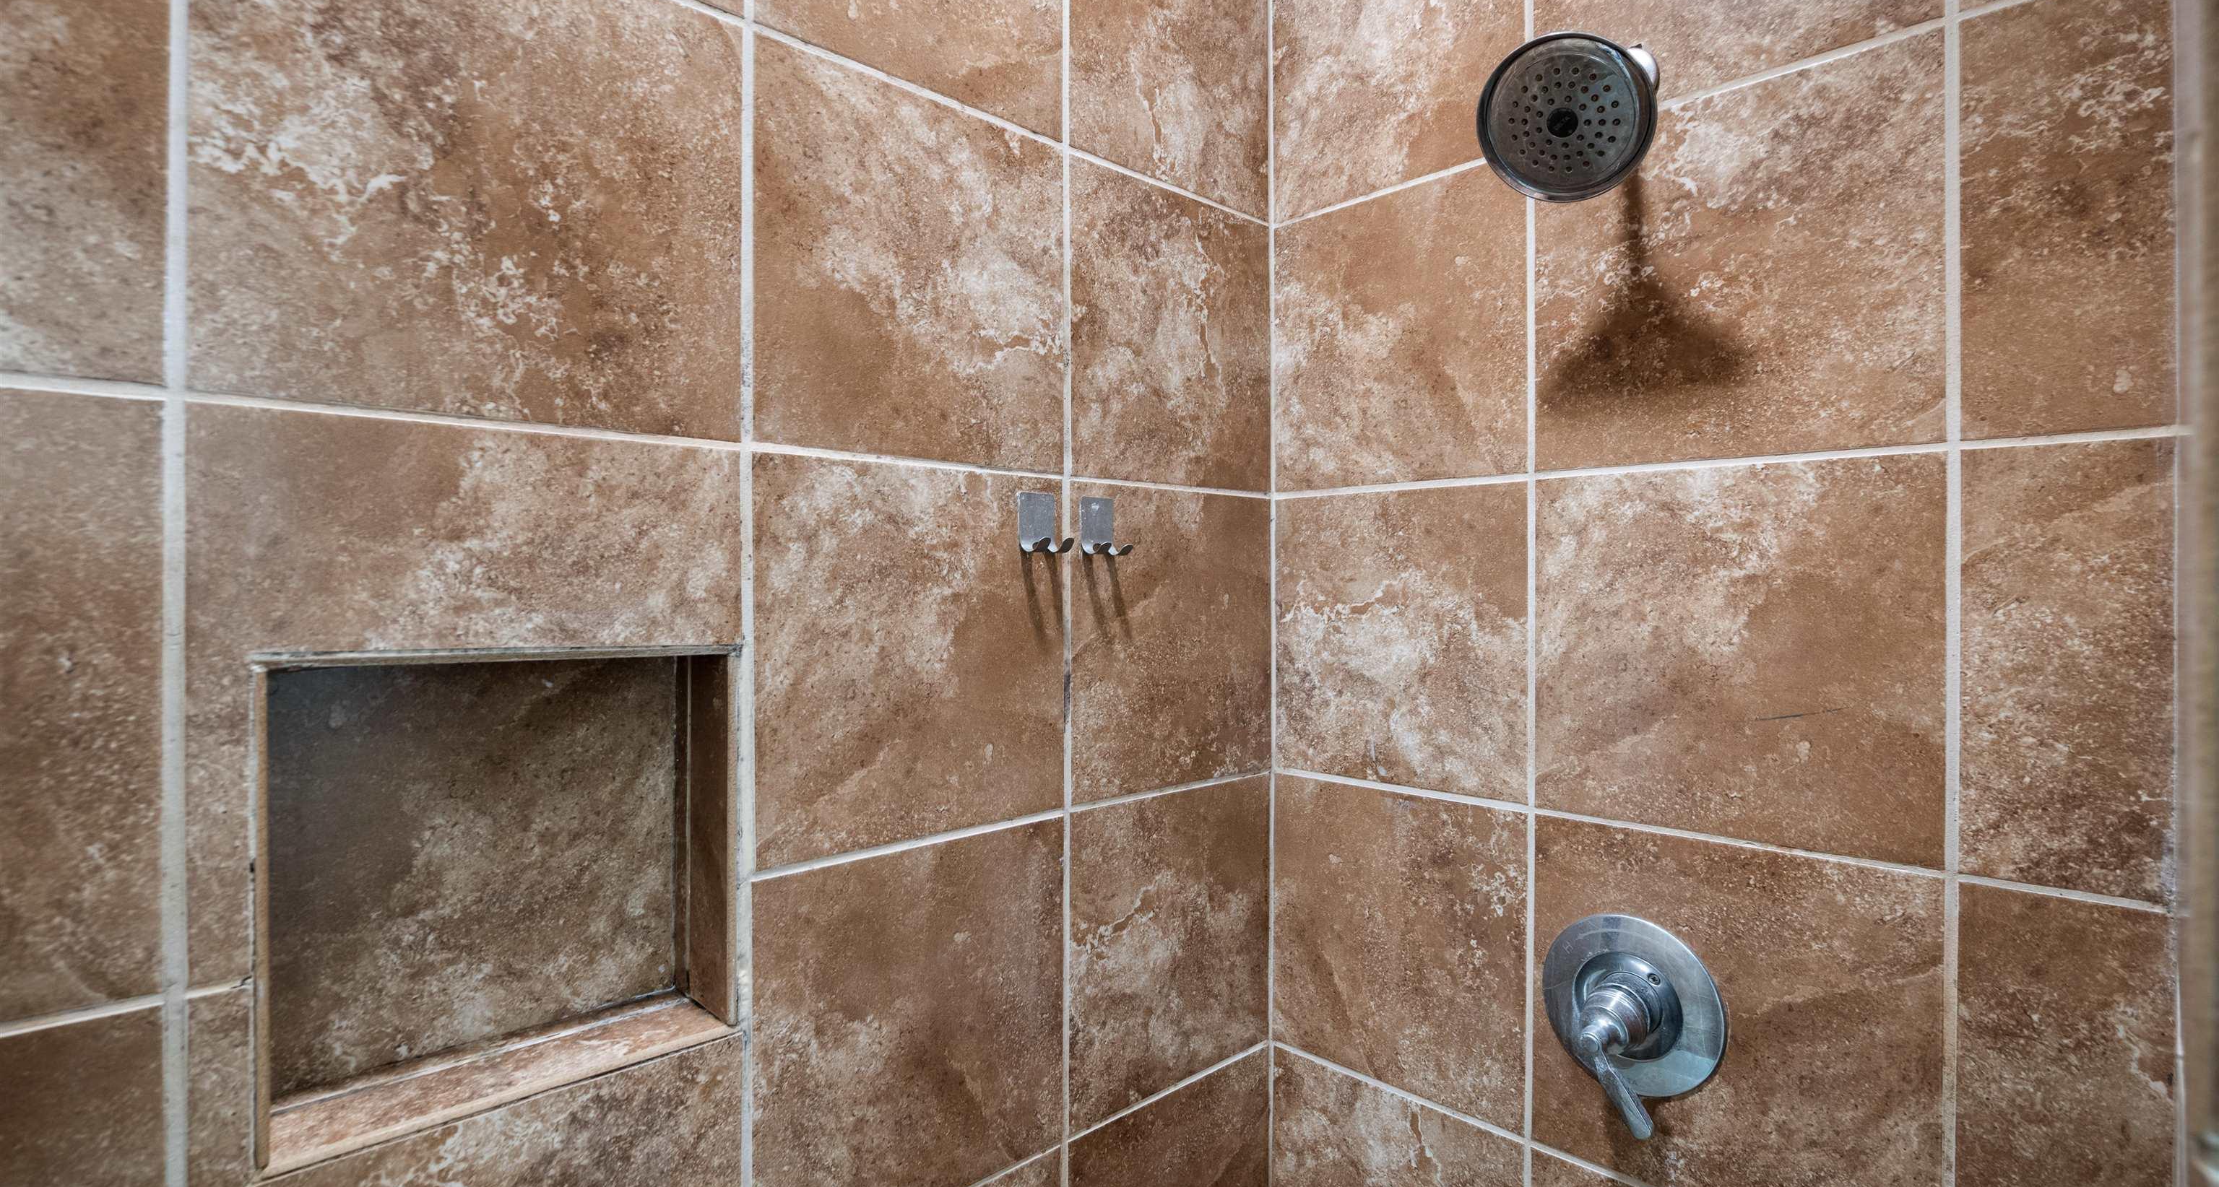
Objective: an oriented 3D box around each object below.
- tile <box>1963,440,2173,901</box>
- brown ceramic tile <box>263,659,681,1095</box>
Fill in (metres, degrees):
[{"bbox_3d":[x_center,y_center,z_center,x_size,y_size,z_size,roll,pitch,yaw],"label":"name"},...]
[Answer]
[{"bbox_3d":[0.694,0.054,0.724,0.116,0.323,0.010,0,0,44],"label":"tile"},{"bbox_3d":[-0.470,0.193,0.753,0.270,0.289,0.010,0,0,-42],"label":"brown ceramic tile"}]

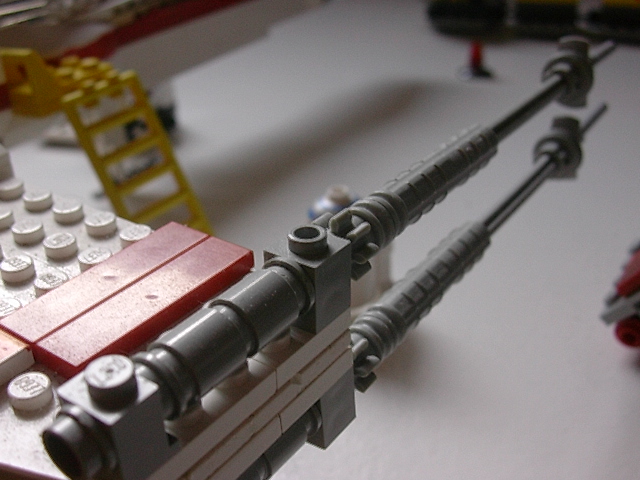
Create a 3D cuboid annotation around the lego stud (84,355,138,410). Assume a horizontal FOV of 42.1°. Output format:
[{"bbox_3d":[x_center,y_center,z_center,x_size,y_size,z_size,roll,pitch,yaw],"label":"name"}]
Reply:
[{"bbox_3d":[-0.020,0.013,0.081,0.005,0.002,0.005,18,36,31],"label":"lego stud"}]

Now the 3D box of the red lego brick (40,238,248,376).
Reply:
[{"bbox_3d":[-0.022,0.009,0.111,0.008,0.003,0.032,18,36,31],"label":"red lego brick"}]

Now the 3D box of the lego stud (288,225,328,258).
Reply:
[{"bbox_3d":[-0.002,0.000,0.103,0.005,0.002,0.005,-1,30,1],"label":"lego stud"}]

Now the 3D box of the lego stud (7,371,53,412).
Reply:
[{"bbox_3d":[-0.034,0.018,0.098,0.005,0.002,0.005,-1,30,1],"label":"lego stud"}]

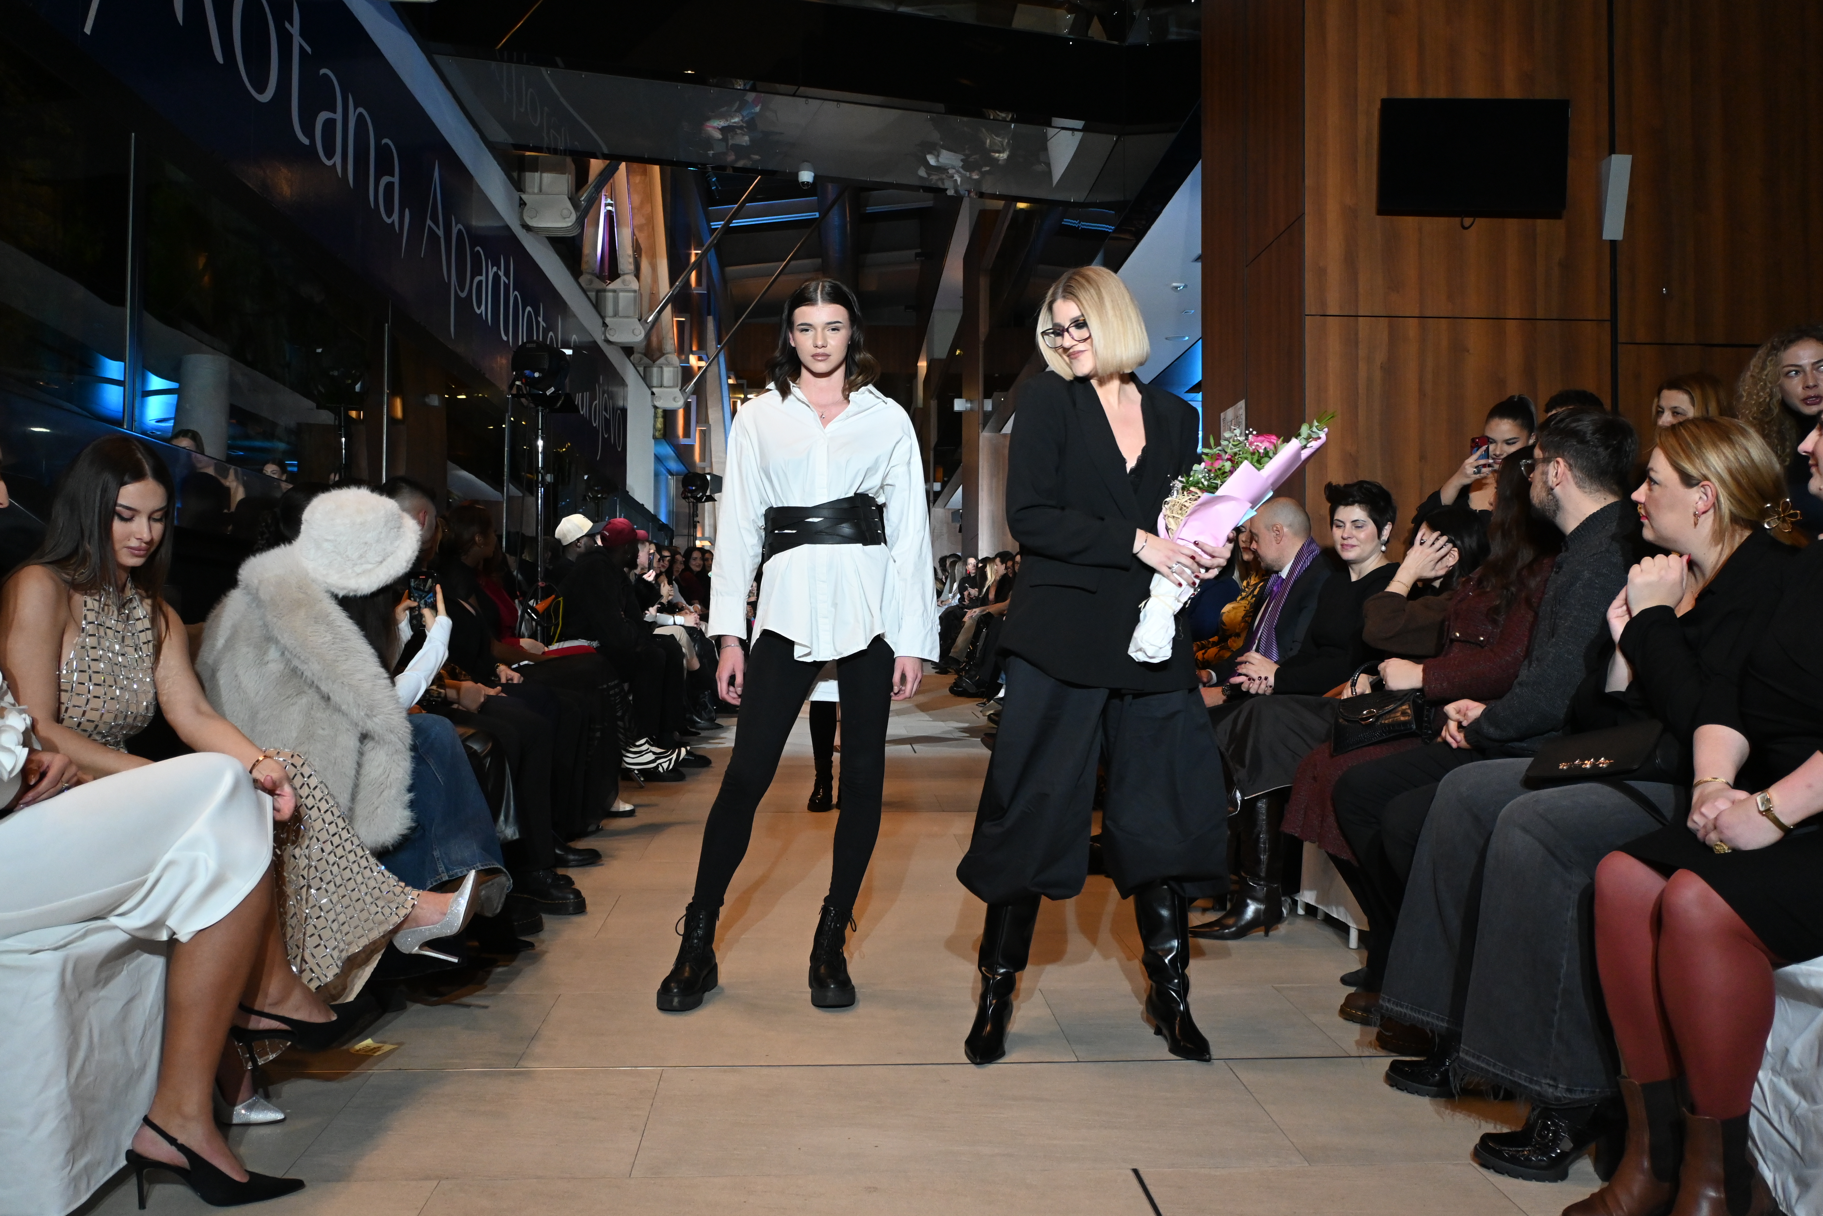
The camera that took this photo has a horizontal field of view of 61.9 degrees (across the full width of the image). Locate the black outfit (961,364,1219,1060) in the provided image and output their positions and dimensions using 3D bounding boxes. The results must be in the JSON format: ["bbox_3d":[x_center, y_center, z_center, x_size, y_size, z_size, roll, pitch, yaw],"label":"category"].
[{"bbox_3d":[0.405,0.235,3.420,0.590,1.520,0.440,0,1,-12],"label":"black outfit"}]

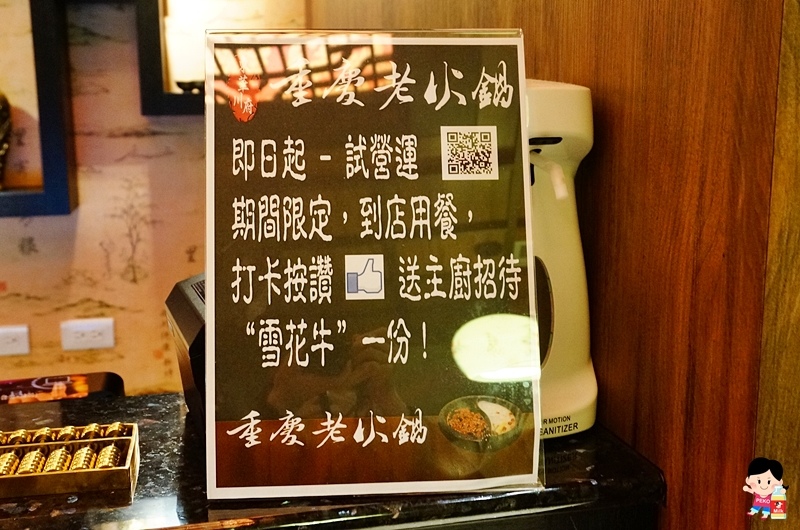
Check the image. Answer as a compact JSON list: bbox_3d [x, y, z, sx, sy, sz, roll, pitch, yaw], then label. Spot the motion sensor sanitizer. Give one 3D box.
[{"bbox_3d":[0.091,-0.014,0.643,0.112,0.266,0.125,-2,9,-13],"label":"motion sensor sanitizer"}]

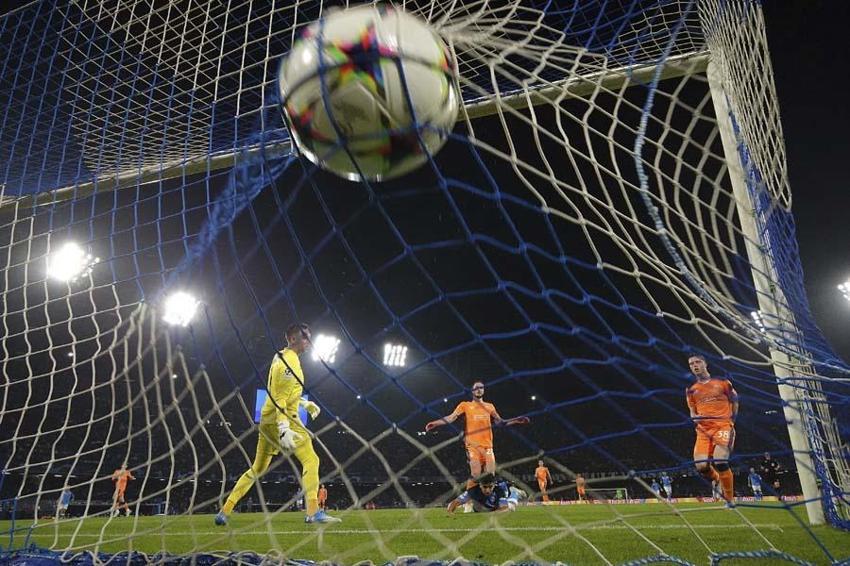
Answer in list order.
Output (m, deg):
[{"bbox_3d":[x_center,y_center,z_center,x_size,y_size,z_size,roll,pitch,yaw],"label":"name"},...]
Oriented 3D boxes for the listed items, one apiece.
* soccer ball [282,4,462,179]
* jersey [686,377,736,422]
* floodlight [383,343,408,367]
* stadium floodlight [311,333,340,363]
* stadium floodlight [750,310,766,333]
[{"bbox_3d":[-0.071,-0.237,0.728,0.220,0.220,0.220,-1,-21,0],"label":"soccer ball"},{"bbox_3d":[3.418,1.403,6.734,0.540,0.540,0.300,-18,-27,37],"label":"jersey"},{"bbox_3d":[-7.336,18.088,142.296,5.600,5.500,1.100,2,-22,-8],"label":"floodlight"},{"bbox_3d":[-23.620,15.508,135.136,6.000,6.000,1.100,6,-22,-17],"label":"stadium floodlight"},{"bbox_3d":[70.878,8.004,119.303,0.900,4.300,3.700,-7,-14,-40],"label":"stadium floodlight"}]

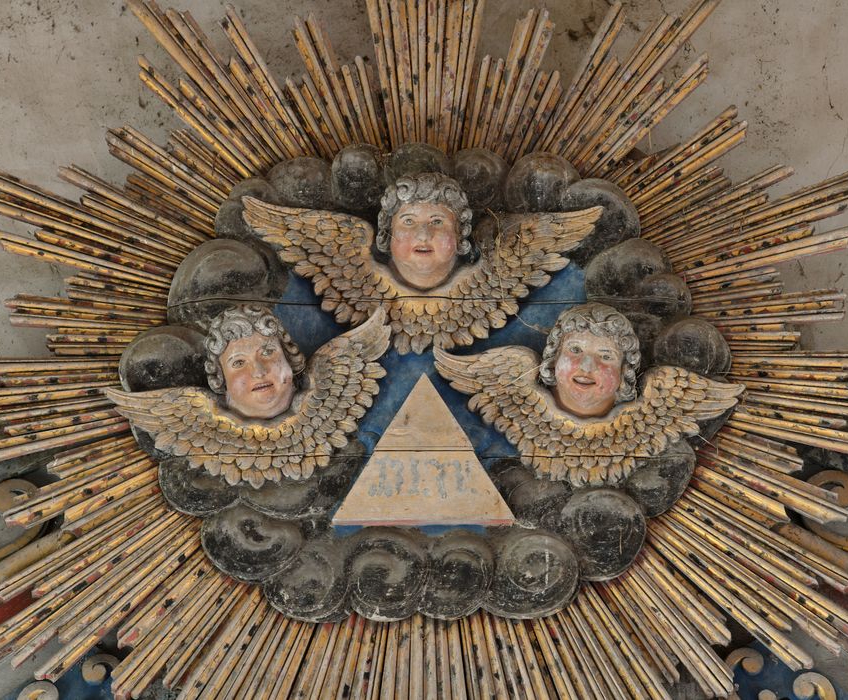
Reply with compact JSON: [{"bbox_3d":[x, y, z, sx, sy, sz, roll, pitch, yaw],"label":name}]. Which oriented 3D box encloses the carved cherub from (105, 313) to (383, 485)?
[{"bbox_3d":[-0.297,0.071,9.250,0.513,0.321,0.160,-11,-20,-4],"label":"carved cherub"}]

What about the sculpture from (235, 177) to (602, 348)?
[{"bbox_3d":[-0.004,-0.162,9.320,0.639,0.323,0.160,0,-20,0],"label":"sculpture"}]

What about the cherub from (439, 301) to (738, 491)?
[{"bbox_3d":[0.288,0.070,9.250,0.548,0.323,0.160,6,-20,2],"label":"cherub"}]

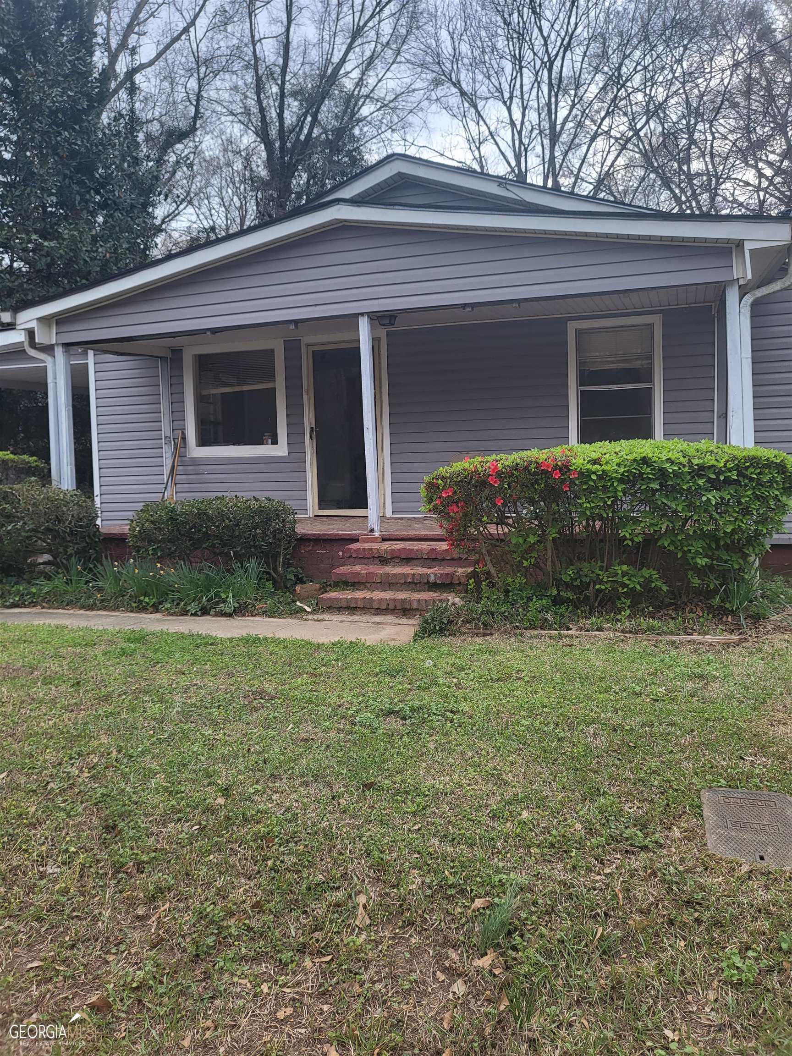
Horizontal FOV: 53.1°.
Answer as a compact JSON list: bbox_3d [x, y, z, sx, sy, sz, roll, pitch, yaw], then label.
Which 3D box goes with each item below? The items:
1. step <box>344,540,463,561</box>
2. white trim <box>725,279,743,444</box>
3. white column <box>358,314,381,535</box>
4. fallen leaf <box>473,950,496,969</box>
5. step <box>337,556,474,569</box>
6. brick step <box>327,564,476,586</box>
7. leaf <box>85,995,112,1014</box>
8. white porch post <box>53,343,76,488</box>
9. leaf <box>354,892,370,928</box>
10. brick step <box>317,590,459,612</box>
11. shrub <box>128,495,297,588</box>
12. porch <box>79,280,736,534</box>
[{"bbox_3d":[0.138,0.212,6.971,1.100,0.110,0.380,0,6,20],"label":"step"},{"bbox_3d":[2.627,-0.922,6.164,0.090,1.970,0.090,0,6,20],"label":"white trim"},{"bbox_3d":[-0.247,-0.936,7.229,0.090,1.970,0.090,0,6,20],"label":"white column"},{"bbox_3d":[0.228,1.123,2.062,0.062,0.020,0.040,-5,6,-29],"label":"fallen leaf"},{"bbox_3d":[0.103,0.297,6.876,1.150,0.120,0.340,0,6,20],"label":"step"},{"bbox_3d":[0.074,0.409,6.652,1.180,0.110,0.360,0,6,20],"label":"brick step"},{"bbox_3d":[-0.726,1.163,1.936,0.062,0.026,0.048,-1,5,10],"label":"leaf"},{"bbox_3d":[-3.518,-0.951,8.429,0.100,1.970,0.100,0,6,20],"label":"white porch post"},{"bbox_3d":[-0.099,1.110,2.303,0.045,0.025,0.140,-2,5,-2],"label":"leaf"},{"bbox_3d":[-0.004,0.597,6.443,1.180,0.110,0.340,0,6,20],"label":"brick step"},{"bbox_3d":[-1.690,0.140,7.357,1.430,0.860,0.720,0,6,20],"label":"shrub"},{"bbox_3d":[-0.142,-1.061,8.109,6.600,2.060,1.860,0,6,20],"label":"porch"}]

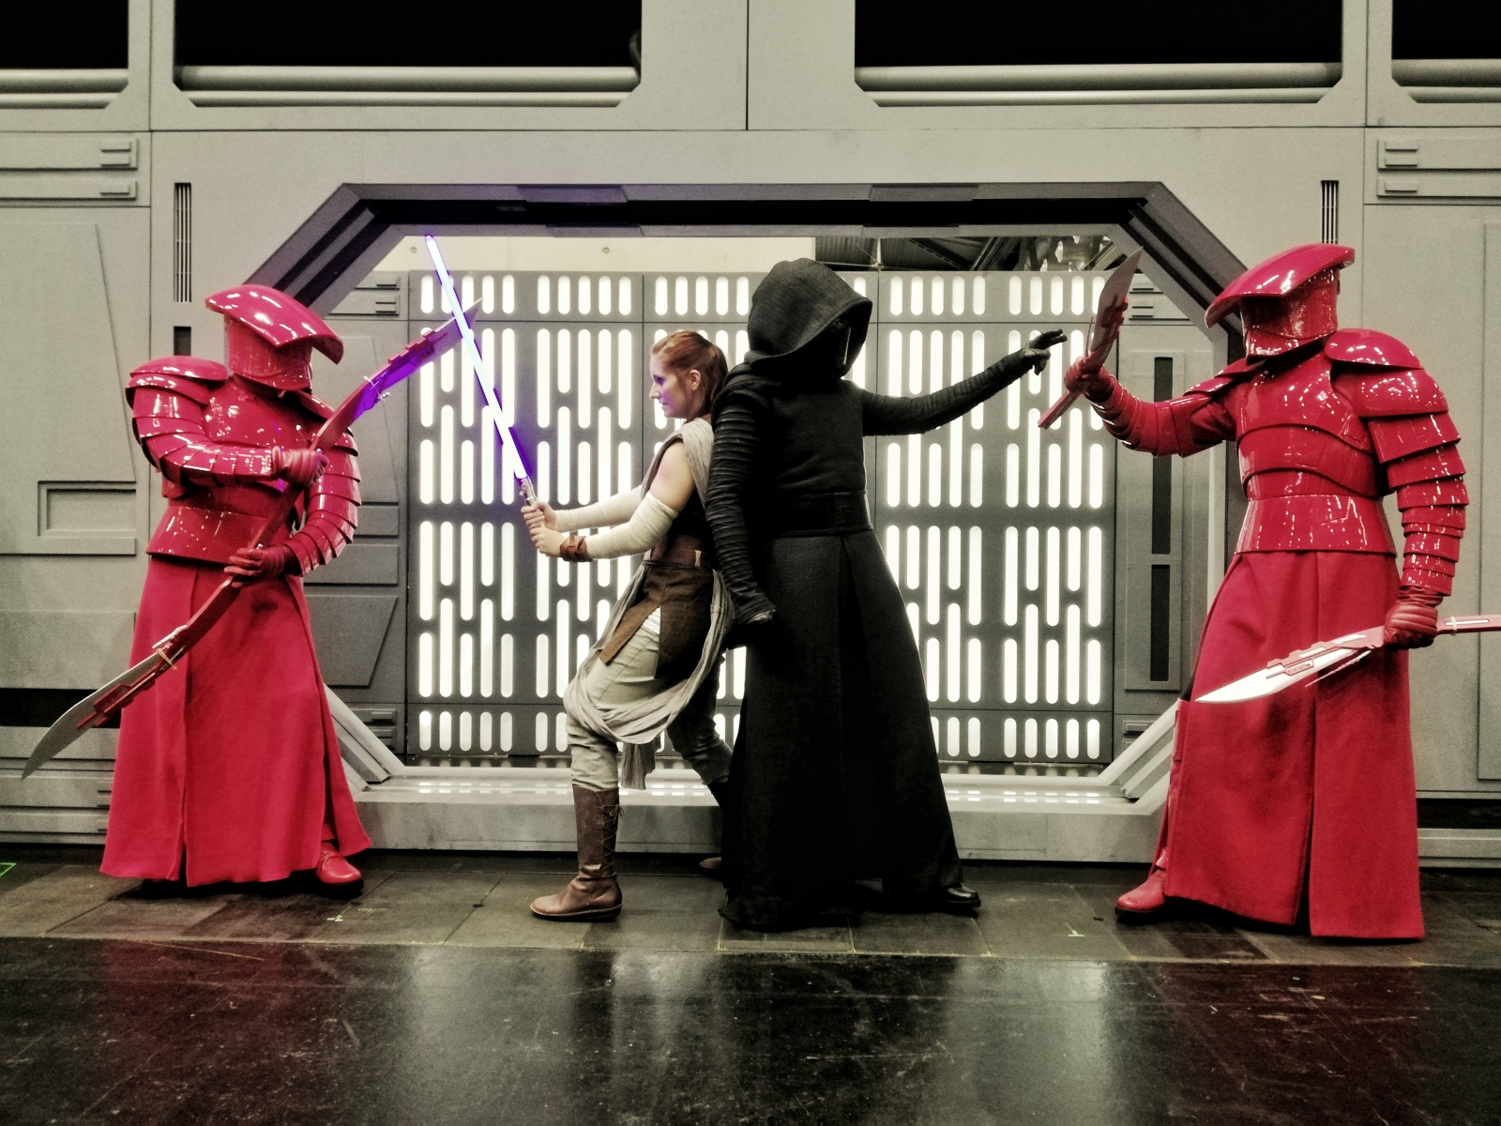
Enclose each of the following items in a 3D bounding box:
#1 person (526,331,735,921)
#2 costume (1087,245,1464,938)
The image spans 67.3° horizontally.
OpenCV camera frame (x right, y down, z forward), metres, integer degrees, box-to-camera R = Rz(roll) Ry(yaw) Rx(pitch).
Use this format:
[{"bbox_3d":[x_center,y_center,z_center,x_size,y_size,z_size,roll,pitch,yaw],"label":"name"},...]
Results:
[{"bbox_3d":[-0.330,0.144,3.340,0.680,1.690,0.550,1,0,2],"label":"person"},{"bbox_3d":[1.440,0.056,3.130,0.920,1.900,0.720,1,1,40],"label":"costume"}]

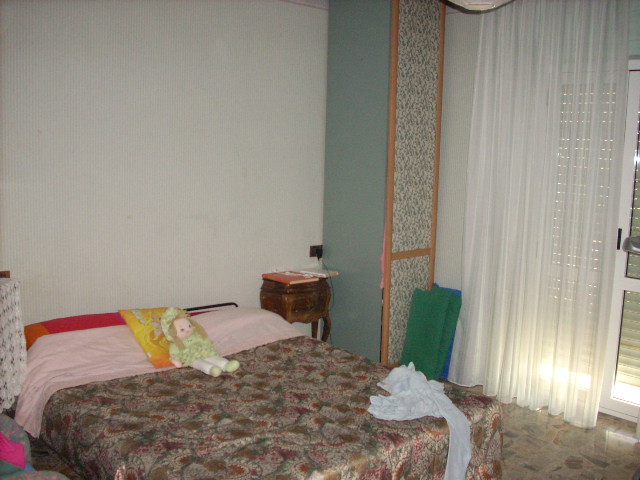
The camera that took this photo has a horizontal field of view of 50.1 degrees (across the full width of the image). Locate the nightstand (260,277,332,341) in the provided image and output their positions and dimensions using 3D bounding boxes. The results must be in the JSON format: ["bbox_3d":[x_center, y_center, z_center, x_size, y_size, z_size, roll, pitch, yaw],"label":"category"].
[{"bbox_3d":[-0.171,0.595,4.852,0.425,0.645,0.310,-5,10,-38],"label":"nightstand"}]

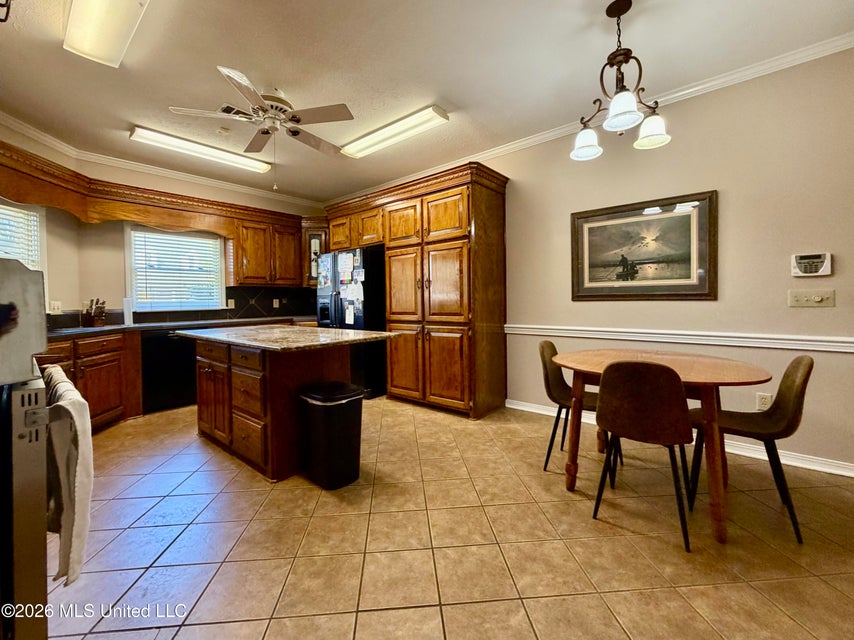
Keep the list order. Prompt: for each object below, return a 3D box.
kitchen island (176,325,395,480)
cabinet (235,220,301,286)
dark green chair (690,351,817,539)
[{"bbox_3d":[-1.307,0.557,3.004,2.004,0.904,0.924,2,4,40],"label":"kitchen island"},{"bbox_3d":[-2.285,-0.900,4.875,0.312,0.889,0.936,2,4,40],"label":"cabinet"},{"bbox_3d":[1.729,0.606,1.891,0.497,0.866,0.433,2,4,40],"label":"dark green chair"}]

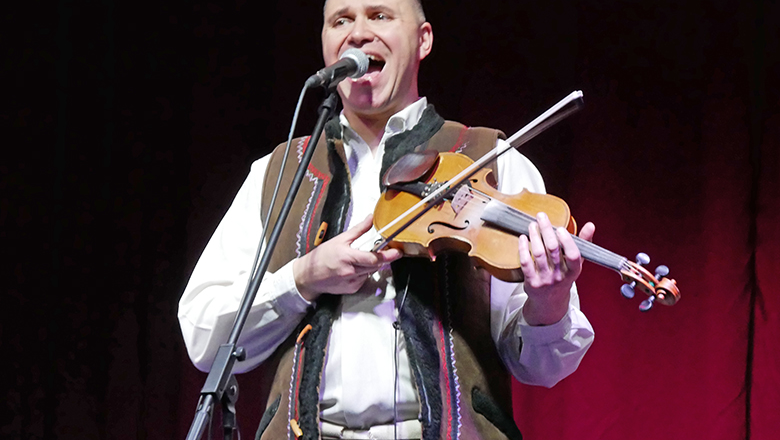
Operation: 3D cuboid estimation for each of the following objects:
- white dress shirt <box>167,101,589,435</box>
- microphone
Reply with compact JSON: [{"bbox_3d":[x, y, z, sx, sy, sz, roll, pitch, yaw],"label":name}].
[{"bbox_3d":[-0.006,0.075,6.000,0.660,0.570,0.400,-1,-6,14],"label":"white dress shirt"},{"bbox_3d":[-0.086,-0.245,5.910,0.052,0.052,0.185,-3,8,25],"label":"microphone"}]

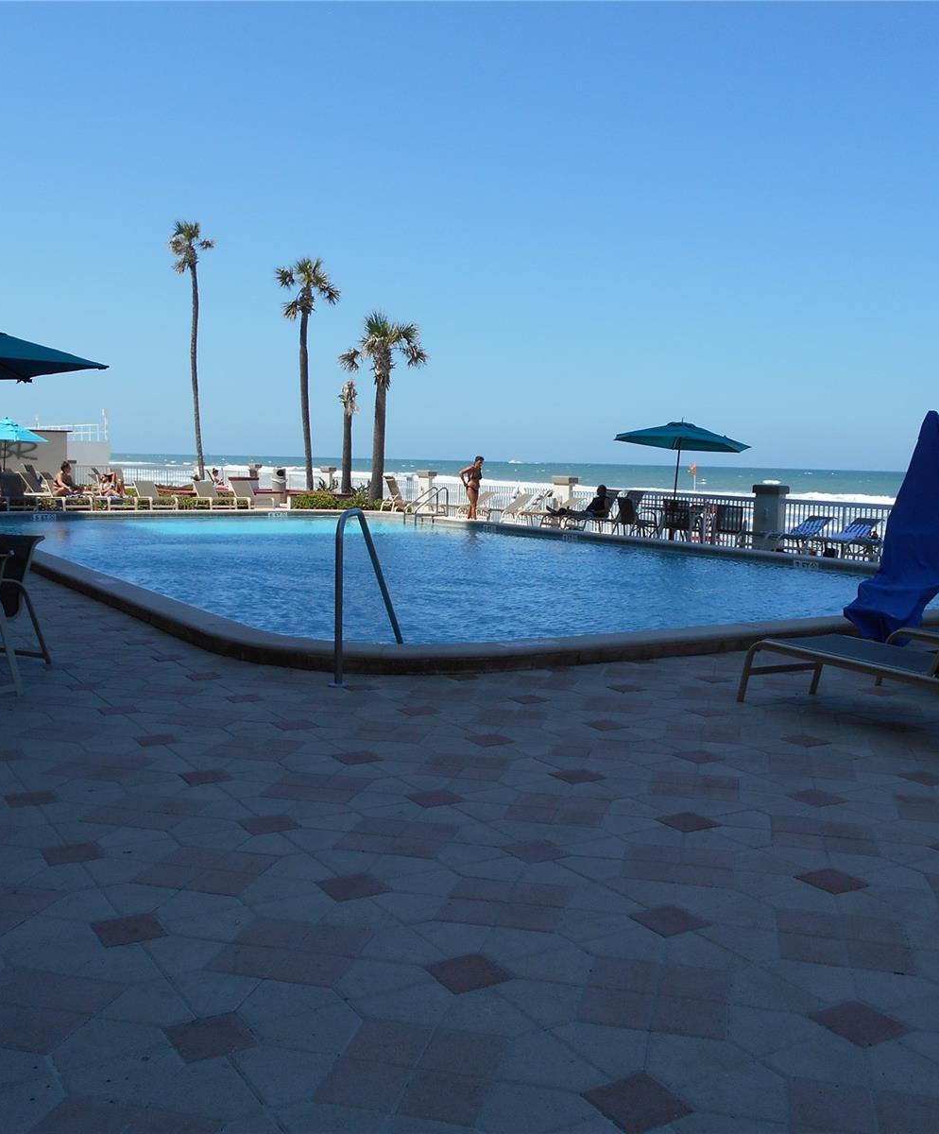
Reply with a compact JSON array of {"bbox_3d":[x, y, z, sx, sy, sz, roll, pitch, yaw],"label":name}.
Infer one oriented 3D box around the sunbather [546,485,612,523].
[{"bbox_3d":[2.351,-1.387,24.300,1.350,0.760,0.550,-1,6,-25],"label":"sunbather"}]

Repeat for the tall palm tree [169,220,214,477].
[{"bbox_3d":[-11.464,-8.714,47.000,1.900,11.217,1.900,-2,6,-31],"label":"tall palm tree"}]

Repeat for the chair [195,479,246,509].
[{"bbox_3d":[-7.339,-2.021,32.482,0.700,0.870,1.950,-2,6,-31],"label":"chair"}]

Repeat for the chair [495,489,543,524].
[{"bbox_3d":[1.089,-1.396,27.200,1.800,0.900,0.700,-2,6,-31],"label":"chair"}]

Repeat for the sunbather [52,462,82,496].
[{"bbox_3d":[-10.342,-2.227,29.200,0.780,0.880,0.520,4,6,28],"label":"sunbather"}]

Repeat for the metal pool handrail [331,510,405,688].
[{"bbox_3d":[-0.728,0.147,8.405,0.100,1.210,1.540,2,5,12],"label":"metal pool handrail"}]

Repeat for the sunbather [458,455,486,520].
[{"bbox_3d":[0.105,-2.009,28.938,0.500,1.640,0.550,4,6,28],"label":"sunbather"}]

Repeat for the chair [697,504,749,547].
[{"bbox_3d":[4.912,-0.769,21.813,0.680,0.950,0.640,-2,6,-33],"label":"chair"}]

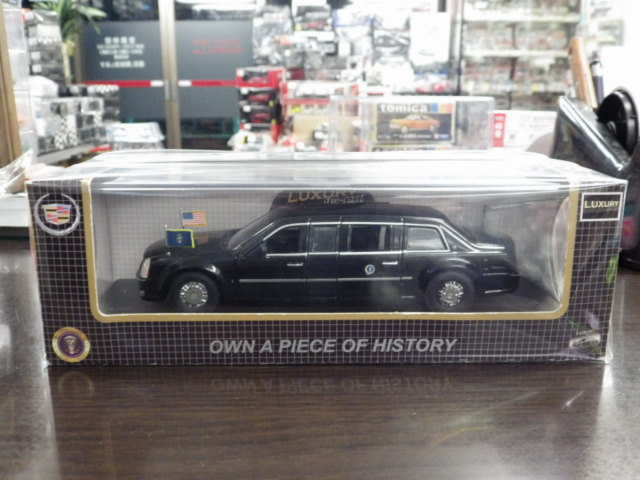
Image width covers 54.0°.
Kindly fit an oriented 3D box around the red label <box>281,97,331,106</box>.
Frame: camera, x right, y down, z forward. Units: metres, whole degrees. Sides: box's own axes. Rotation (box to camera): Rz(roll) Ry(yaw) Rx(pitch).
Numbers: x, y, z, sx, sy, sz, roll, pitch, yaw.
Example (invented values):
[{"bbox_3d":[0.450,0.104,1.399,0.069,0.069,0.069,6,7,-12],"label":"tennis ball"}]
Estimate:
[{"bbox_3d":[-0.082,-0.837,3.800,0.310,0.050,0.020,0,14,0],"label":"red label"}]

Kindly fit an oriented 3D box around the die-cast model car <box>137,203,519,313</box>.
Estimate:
[{"bbox_3d":[0.005,0.004,0.425,0.250,0.062,0.085,0,13,-1],"label":"die-cast model car"}]

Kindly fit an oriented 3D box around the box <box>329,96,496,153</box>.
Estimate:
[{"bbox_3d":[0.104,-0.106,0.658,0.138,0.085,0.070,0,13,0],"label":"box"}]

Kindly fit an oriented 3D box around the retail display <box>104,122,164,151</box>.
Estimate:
[{"bbox_3d":[-1.100,-0.611,3.760,0.310,0.180,0.260,0,13,0],"label":"retail display"}]

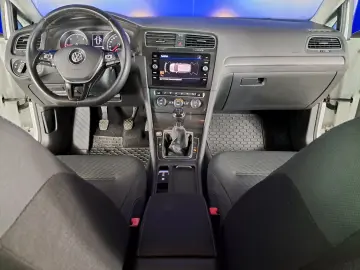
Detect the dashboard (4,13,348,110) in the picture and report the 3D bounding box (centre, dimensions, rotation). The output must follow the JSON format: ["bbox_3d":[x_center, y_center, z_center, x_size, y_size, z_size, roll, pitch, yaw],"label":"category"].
[{"bbox_3d":[-0.005,-0.372,1.315,1.410,0.380,0.520,0,30,0],"label":"dashboard"}]

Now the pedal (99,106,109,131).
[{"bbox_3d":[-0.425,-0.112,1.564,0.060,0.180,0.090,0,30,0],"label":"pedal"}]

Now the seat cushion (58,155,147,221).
[{"bbox_3d":[-0.360,0.246,0.864,0.520,0.190,0.500,0,30,0],"label":"seat cushion"}]

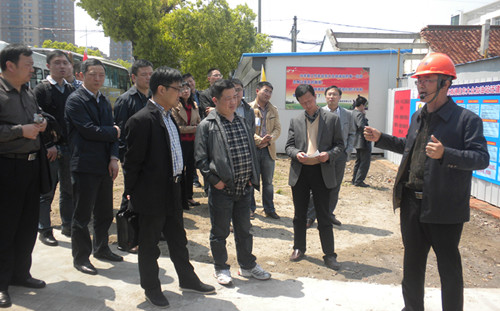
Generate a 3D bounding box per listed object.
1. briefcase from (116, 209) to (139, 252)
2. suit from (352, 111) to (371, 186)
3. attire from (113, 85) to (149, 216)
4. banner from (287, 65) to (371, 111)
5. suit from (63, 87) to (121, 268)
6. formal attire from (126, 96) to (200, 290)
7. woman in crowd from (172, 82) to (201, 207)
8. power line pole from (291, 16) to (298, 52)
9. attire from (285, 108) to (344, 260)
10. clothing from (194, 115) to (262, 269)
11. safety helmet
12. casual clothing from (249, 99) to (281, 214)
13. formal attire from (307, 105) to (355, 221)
[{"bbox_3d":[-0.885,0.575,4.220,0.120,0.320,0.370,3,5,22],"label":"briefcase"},{"bbox_3d":[2.104,-0.156,10.086,0.330,1.475,0.450,0,5,-12],"label":"suit"},{"bbox_3d":[-1.039,0.059,4.934,0.500,1.419,0.330,-3,6,-37],"label":"attire"},{"bbox_3d":[2.240,-1.919,15.350,2.400,1.230,0.050,1,5,-1],"label":"banner"},{"bbox_3d":[-1.323,0.173,4.462,0.500,1.488,0.350,-4,6,-40],"label":"suit"},{"bbox_3d":[-0.680,0.311,4.062,0.470,1.451,0.500,4,6,35],"label":"formal attire"},{"bbox_3d":[-0.845,-0.140,7.170,0.440,1.667,0.310,-2,5,-25],"label":"woman in crowd"},{"bbox_3d":[3.078,-5.840,37.353,0.420,7.602,0.360,1,5,0],"label":"power line pole"},{"bbox_3d":[0.595,0.258,4.930,0.560,1.400,0.380,1,5,9],"label":"attire"},{"bbox_3d":[-0.185,0.310,4.602,0.550,1.390,0.360,-3,6,-37],"label":"clothing"},{"bbox_3d":[1.124,-0.546,3.280,0.285,0.160,0.220,-1,6,-18],"label":"safety helmet"},{"bbox_3d":[0.187,0.019,6.880,0.500,1.490,0.360,0,5,-3],"label":"casual clothing"},{"bbox_3d":[1.003,0.087,6.620,0.570,1.440,0.360,2,6,14],"label":"formal attire"}]

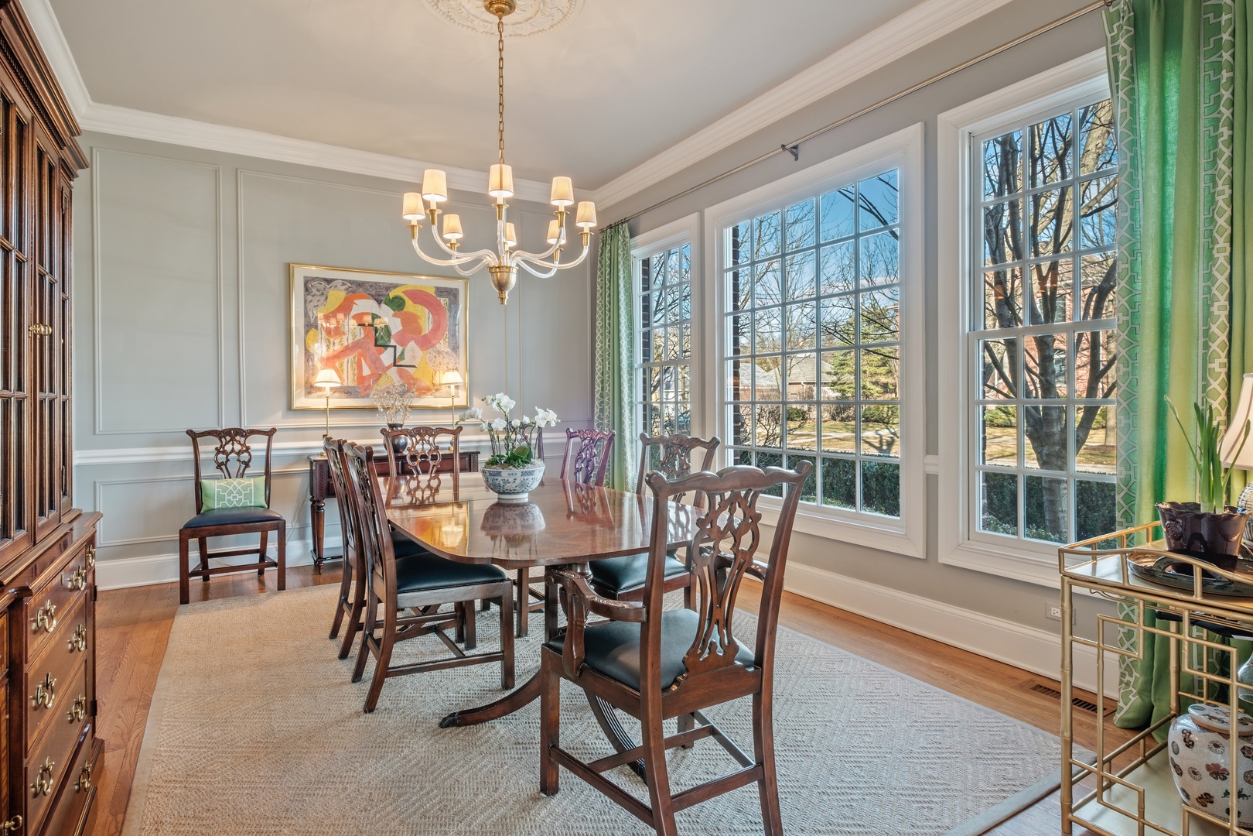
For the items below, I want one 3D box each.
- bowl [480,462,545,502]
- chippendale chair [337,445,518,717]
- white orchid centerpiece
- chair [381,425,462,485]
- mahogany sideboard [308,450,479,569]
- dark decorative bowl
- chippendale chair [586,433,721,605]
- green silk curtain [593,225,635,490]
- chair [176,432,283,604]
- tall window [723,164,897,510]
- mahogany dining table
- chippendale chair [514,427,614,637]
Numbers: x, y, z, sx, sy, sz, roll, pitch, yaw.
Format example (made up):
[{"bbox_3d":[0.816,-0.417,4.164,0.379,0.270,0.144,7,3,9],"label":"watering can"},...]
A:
[{"bbox_3d":[-0.551,0.306,2.872,0.314,0.153,0.314,0,1,0],"label":"bowl"},{"bbox_3d":[-0.859,0.611,2.547,0.594,1.040,0.549,-1,1,-33],"label":"chippendale chair"},{"bbox_3d":[-0.560,0.057,2.862,0.446,0.371,0.346,0,1,0],"label":"white orchid centerpiece"},{"bbox_3d":[-1.217,0.592,3.790,0.574,1.040,0.594,-1,1,-35],"label":"chair"},{"bbox_3d":[-1.799,0.690,4.625,1.225,0.821,0.376,-1,1,-35],"label":"mahogany sideboard"},{"bbox_3d":[1.236,0.252,1.267,0.158,0.124,0.168,0,1,0],"label":"dark decorative bowl"},{"bbox_3d":[0.031,0.608,2.685,0.594,1.040,0.549,-1,1,-38],"label":"chippendale chair"},{"bbox_3d":[-0.130,-0.281,5.162,0.158,2.742,0.535,-1,1,-35],"label":"green silk curtain"},{"bbox_3d":[-2.594,0.592,3.914,0.549,1.040,0.594,-1,1,-34],"label":"chair"},{"bbox_3d":[1.066,-0.406,3.647,0.089,1.841,1.307,-1,1,-35],"label":"tall window"},{"bbox_3d":[-0.577,0.755,2.829,1.198,0.742,2.416,-1,1,-35],"label":"mahogany dining table"},{"bbox_3d":[-0.453,0.598,3.397,0.594,1.040,0.549,-1,1,-34],"label":"chippendale chair"}]

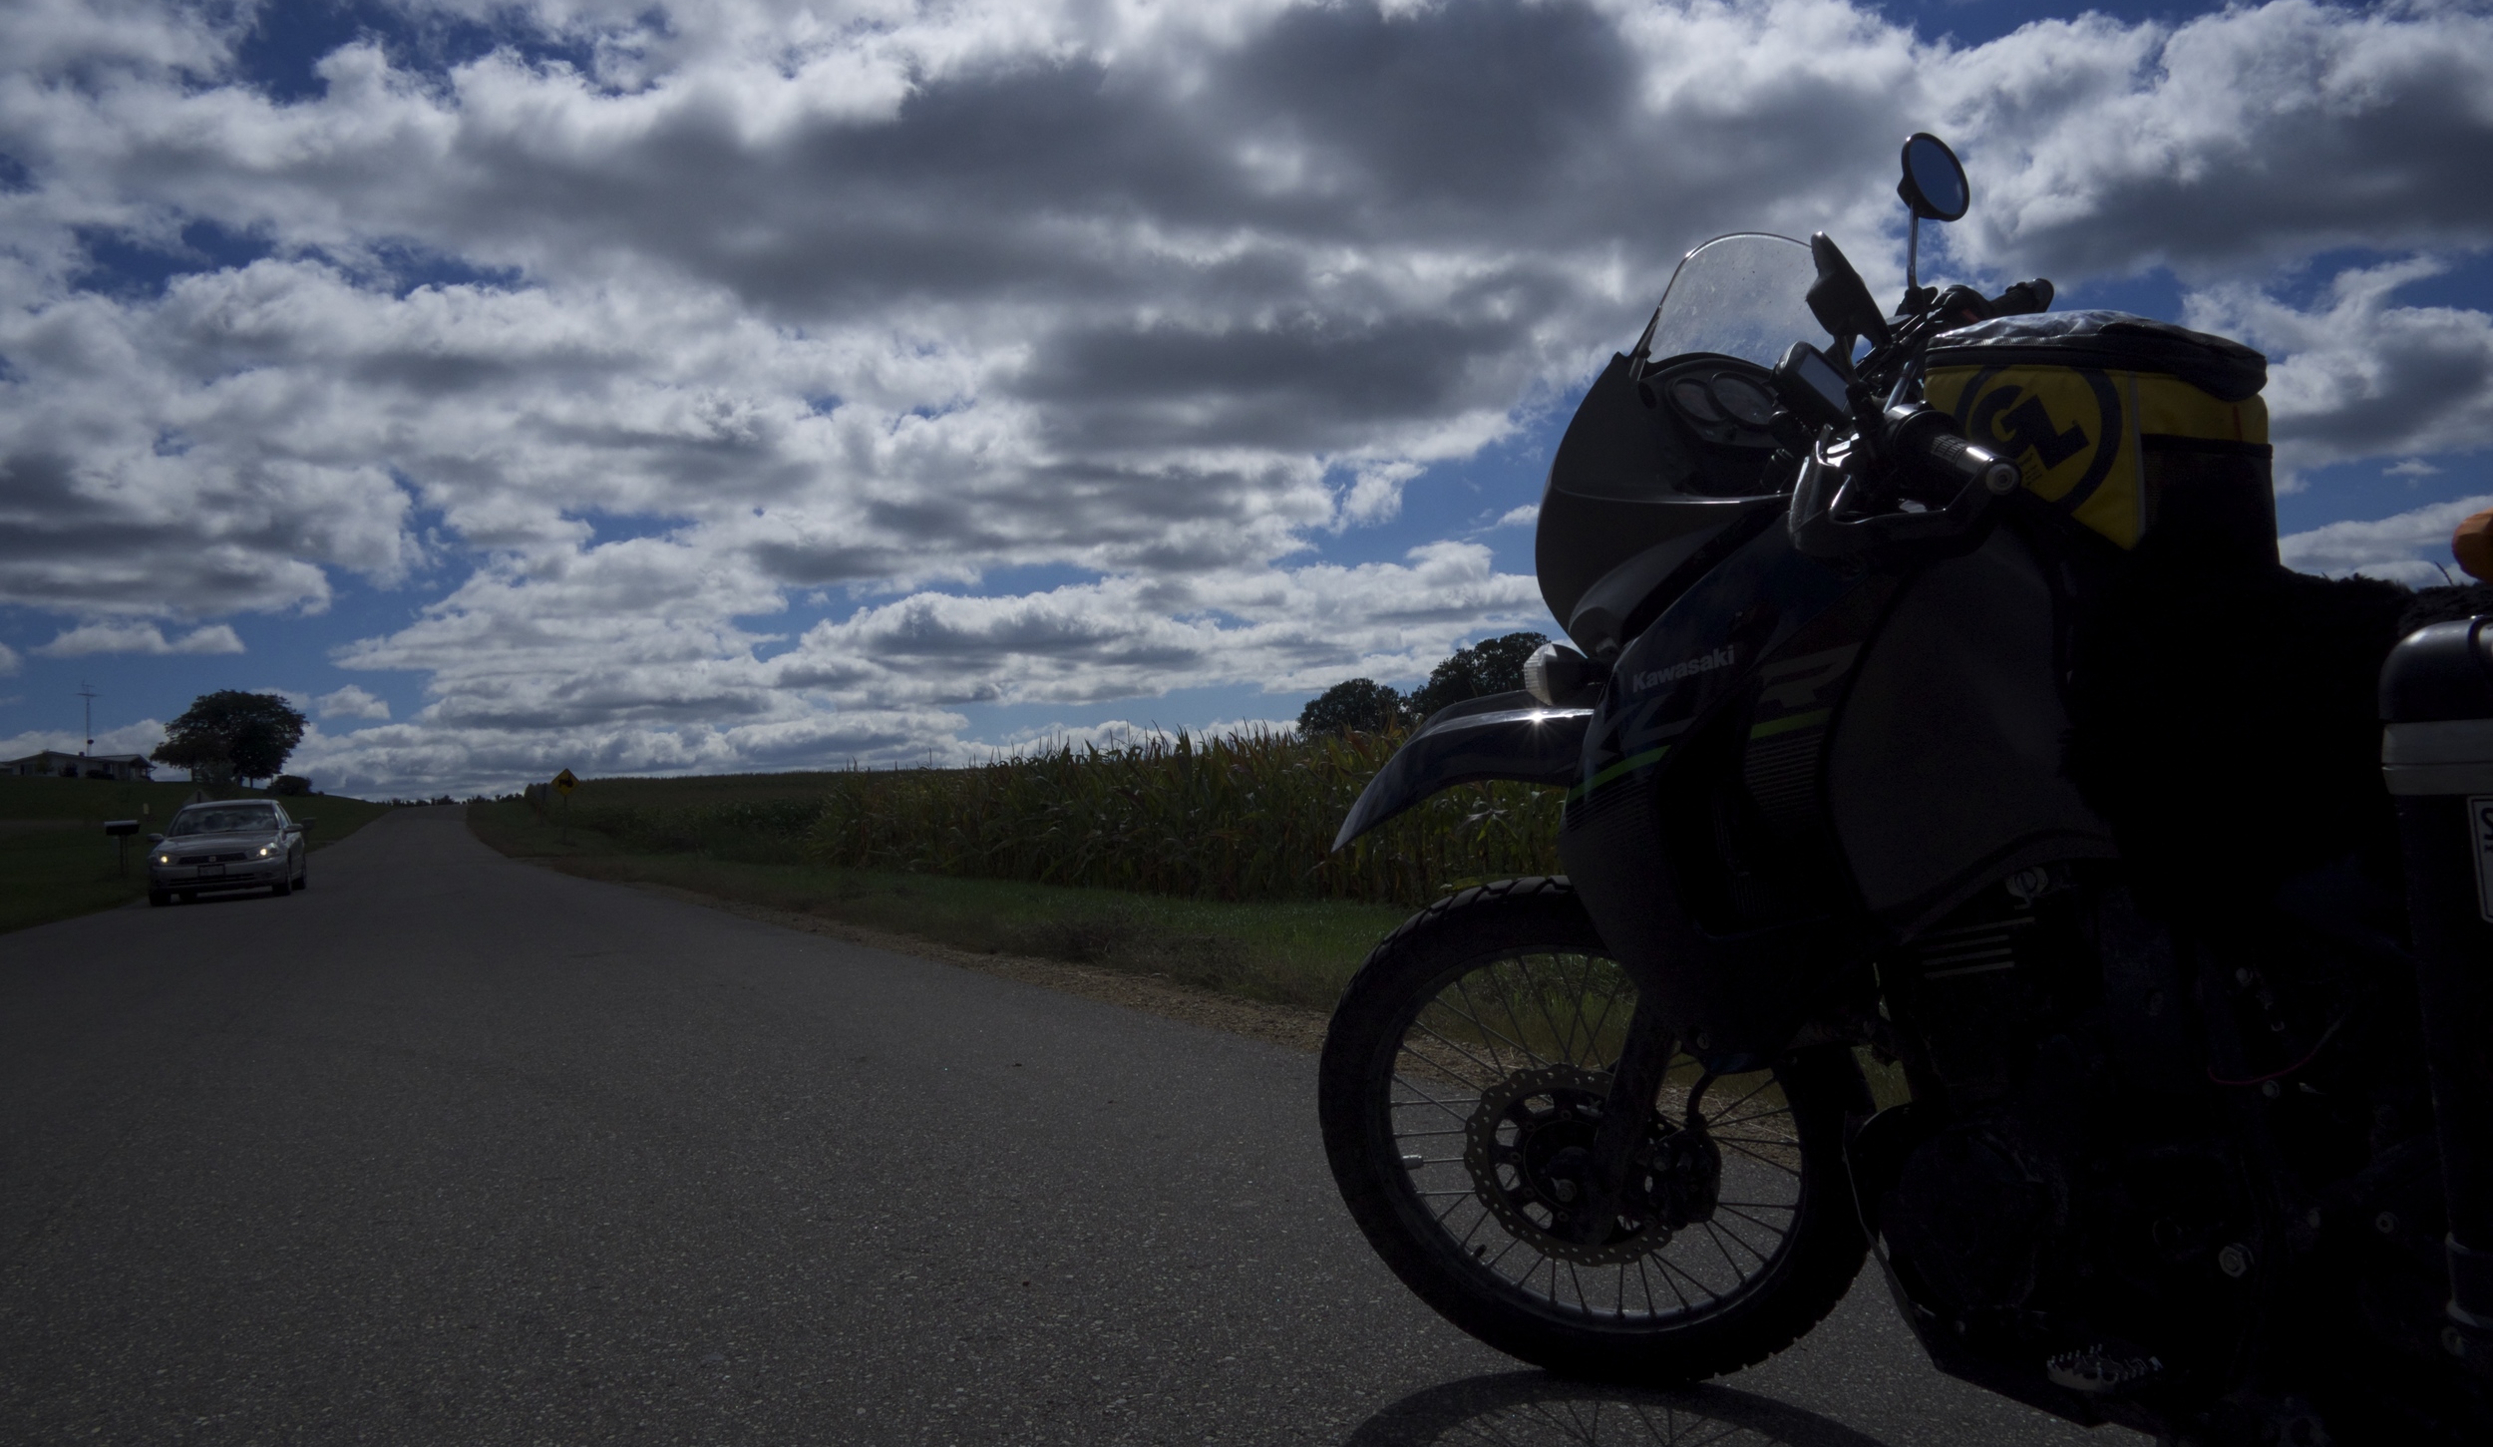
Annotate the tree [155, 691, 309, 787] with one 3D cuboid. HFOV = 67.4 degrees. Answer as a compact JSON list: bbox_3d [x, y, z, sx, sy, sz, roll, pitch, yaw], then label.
[{"bbox_3d":[-86.842,1.332,160.000,13.000,8.300,11.500,0,-3,-28],"label":"tree"}]

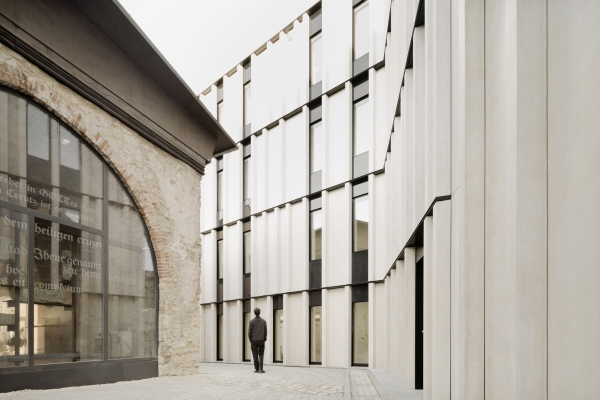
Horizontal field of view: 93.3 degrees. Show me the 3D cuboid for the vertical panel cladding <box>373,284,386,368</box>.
[{"bbox_3d":[2.537,3.997,9.022,0.434,2.794,0.150,0,0,33],"label":"vertical panel cladding"}]

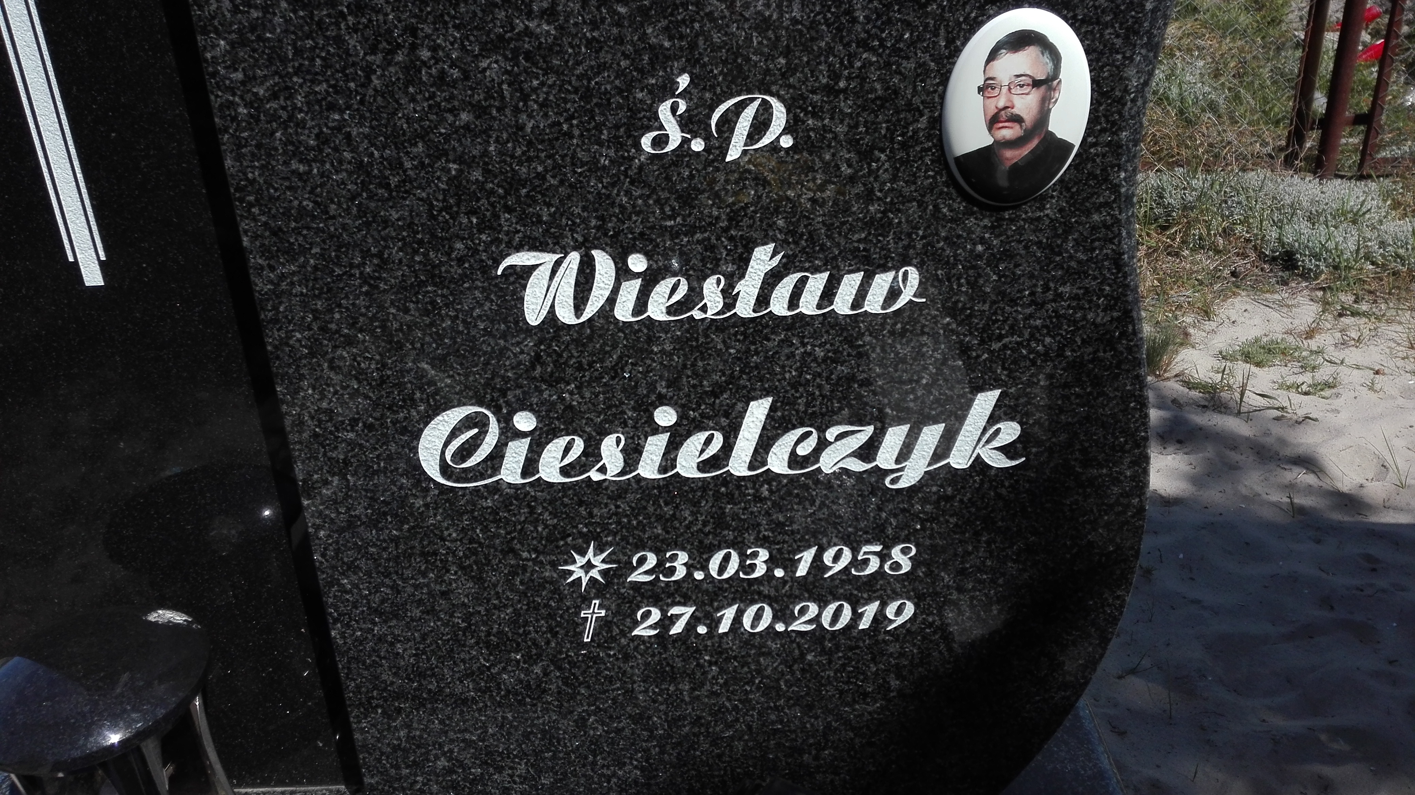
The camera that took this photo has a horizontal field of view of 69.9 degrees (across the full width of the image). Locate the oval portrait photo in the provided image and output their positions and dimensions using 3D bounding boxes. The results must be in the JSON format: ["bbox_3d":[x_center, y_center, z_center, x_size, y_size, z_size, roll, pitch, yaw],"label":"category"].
[{"bbox_3d":[0.193,-0.179,0.632,0.090,0.120,0.010,-2,24,1],"label":"oval portrait photo"}]

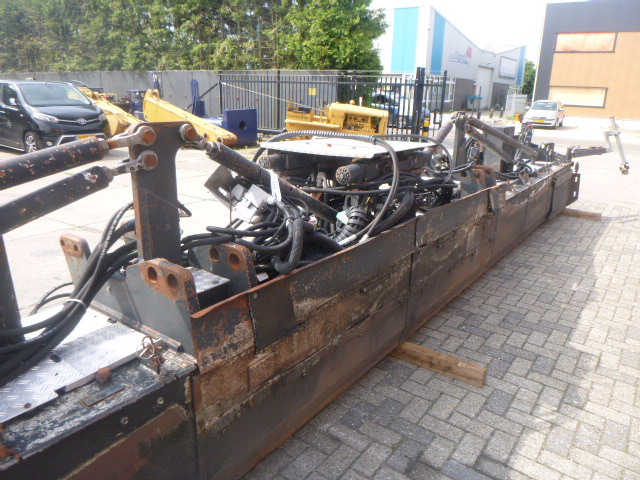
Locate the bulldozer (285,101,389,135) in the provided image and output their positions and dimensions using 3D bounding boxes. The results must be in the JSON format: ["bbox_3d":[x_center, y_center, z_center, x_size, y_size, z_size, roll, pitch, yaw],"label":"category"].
[{"bbox_3d":[0.480,-2.877,11.900,2.750,1.500,1.500,6,17,-5],"label":"bulldozer"}]

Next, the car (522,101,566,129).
[{"bbox_3d":[12.200,-6.850,25.100,1.690,1.420,4.000,11,20,28],"label":"car"}]

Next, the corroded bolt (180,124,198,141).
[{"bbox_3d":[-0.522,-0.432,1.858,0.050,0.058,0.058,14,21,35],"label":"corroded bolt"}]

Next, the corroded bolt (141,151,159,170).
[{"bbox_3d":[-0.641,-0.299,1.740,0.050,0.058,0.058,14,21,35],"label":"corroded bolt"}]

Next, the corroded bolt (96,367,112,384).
[{"bbox_3d":[-0.667,0.420,1.430,0.047,0.030,0.047,14,22,35],"label":"corroded bolt"}]

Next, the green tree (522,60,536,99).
[{"bbox_3d":[27.300,-20.215,60.000,5.000,6.600,5.000,1,18,0],"label":"green tree"}]

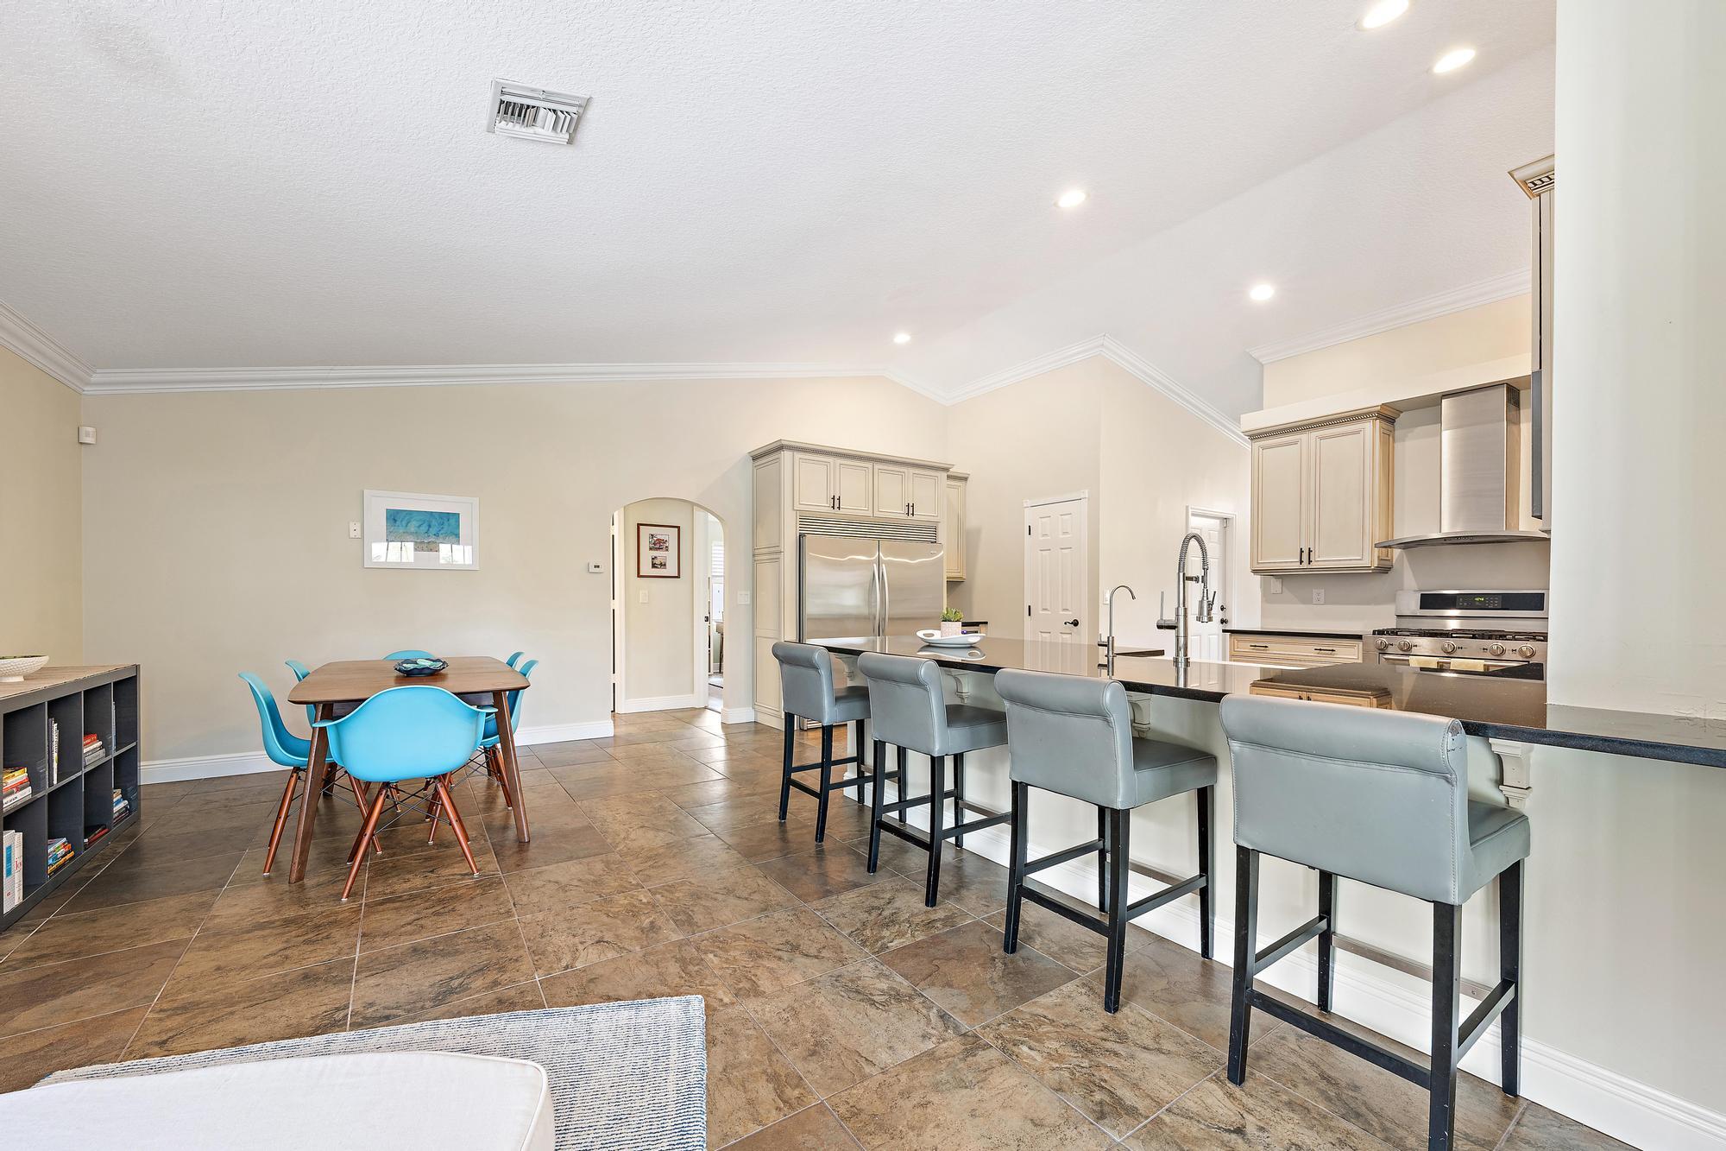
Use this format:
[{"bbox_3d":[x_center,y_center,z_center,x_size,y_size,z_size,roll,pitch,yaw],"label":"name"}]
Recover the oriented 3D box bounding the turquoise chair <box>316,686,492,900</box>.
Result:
[{"bbox_3d":[-1.988,0.884,2.965,0.630,0.815,0.610,1,-1,-34],"label":"turquoise chair"}]

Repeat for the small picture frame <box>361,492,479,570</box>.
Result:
[{"bbox_3d":[-3.169,-0.308,4.843,0.690,0.548,0.030,1,-2,-34],"label":"small picture frame"}]

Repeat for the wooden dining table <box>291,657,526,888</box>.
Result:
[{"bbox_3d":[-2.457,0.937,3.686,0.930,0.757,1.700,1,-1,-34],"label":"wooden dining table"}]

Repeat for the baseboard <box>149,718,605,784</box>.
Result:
[{"bbox_3d":[-3.287,1.226,4.774,2.900,0.139,0.020,1,-2,-34],"label":"baseboard"}]

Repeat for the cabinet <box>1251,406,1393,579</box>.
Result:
[{"bbox_3d":[3.860,-0.645,5.709,0.370,1.280,0.940,1,-1,-34],"label":"cabinet"}]

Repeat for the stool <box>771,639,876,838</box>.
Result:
[{"bbox_3d":[-0.119,0.834,3.572,0.580,0.955,0.460,1,-1,-34],"label":"stool"}]

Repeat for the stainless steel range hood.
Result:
[{"bbox_3d":[3.958,-0.689,4.341,0.520,0.995,0.907,1,-2,-34],"label":"stainless steel range hood"}]

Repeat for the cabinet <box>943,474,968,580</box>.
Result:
[{"bbox_3d":[0.834,-0.520,7.310,0.510,1.140,0.370,1,-2,-34],"label":"cabinet"}]

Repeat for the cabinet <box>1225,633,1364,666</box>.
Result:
[{"bbox_3d":[3.755,0.943,5.649,0.630,0.880,0.980,1,-1,-34],"label":"cabinet"}]

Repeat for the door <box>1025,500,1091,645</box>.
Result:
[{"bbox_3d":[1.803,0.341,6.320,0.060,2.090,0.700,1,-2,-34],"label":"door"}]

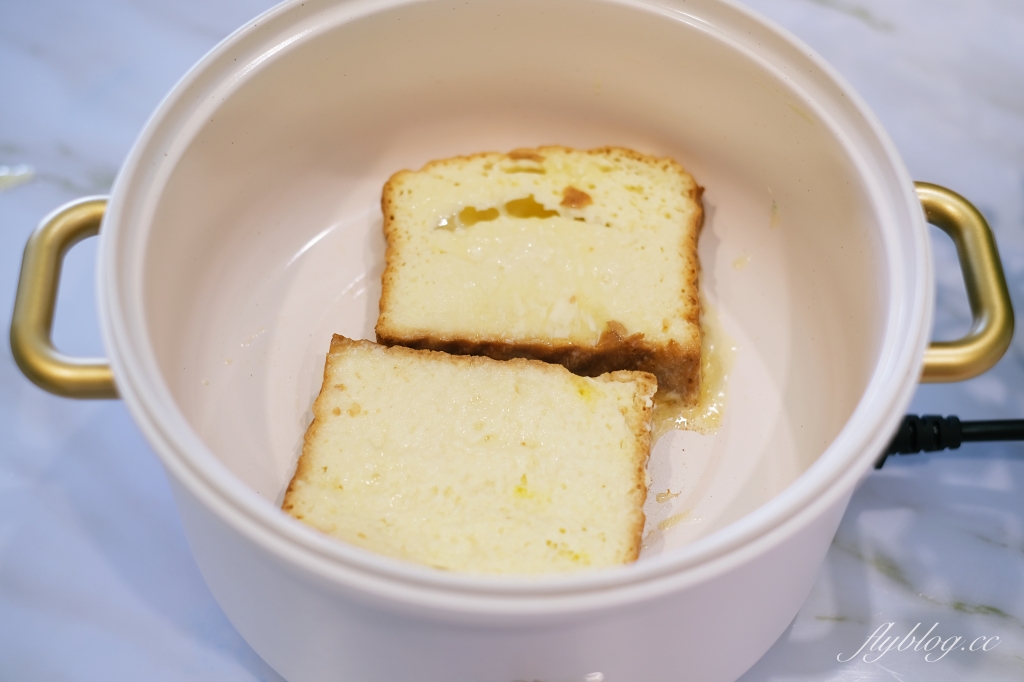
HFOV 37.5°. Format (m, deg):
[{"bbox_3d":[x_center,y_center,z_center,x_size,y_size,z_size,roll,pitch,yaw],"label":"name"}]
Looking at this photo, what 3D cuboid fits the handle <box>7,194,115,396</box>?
[{"bbox_3d":[-0.142,-0.015,0.490,0.038,0.013,0.079,-1,56,-2],"label":"handle"}]

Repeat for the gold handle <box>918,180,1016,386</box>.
[{"bbox_3d":[0.144,-0.021,0.501,0.038,0.013,0.079,-1,56,-2],"label":"gold handle"}]

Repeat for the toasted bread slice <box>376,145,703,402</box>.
[{"bbox_3d":[0.010,-0.026,0.558,0.114,0.036,0.089,2,56,0],"label":"toasted bread slice"}]

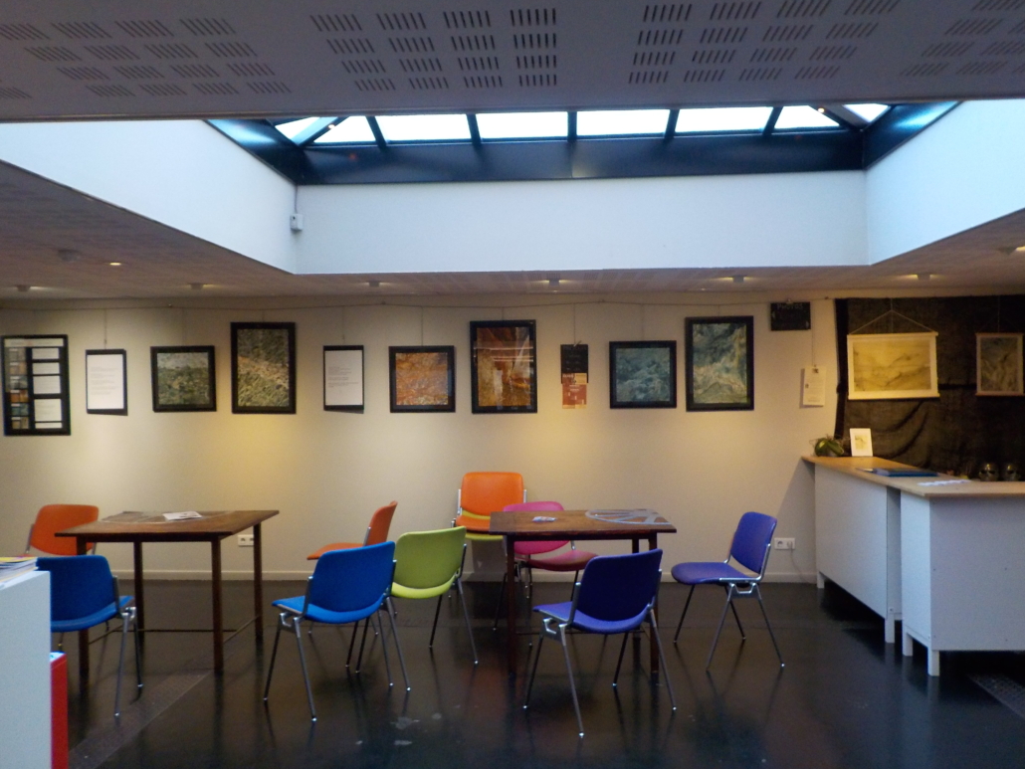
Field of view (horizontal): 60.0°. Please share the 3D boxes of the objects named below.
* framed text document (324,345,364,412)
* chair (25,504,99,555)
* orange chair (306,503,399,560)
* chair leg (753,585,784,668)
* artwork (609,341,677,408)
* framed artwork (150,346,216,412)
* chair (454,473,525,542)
[{"bbox_3d":[-1.294,-0.048,6.826,0.312,0.499,0.025,-1,0,4],"label":"framed text document"},{"bbox_3d":[-2.916,1.187,5.547,0.560,0.765,0.570,-1,0,15],"label":"chair"},{"bbox_3d":[-1.016,1.145,5.694,0.506,0.750,0.560,-1,0,5],"label":"orange chair"},{"bbox_3d":[1.363,1.281,4.717,0.035,0.463,0.030,-19,-1,-7],"label":"chair leg"},{"bbox_3d":[0.990,-0.071,6.709,0.500,0.504,0.030,-1,0,3],"label":"artwork"},{"bbox_3d":[-2.589,-0.040,7.005,0.508,0.515,0.030,-1,0,3],"label":"framed artwork"},{"bbox_3d":[-0.166,1.089,6.591,0.560,0.785,0.570,-1,0,3],"label":"chair"}]

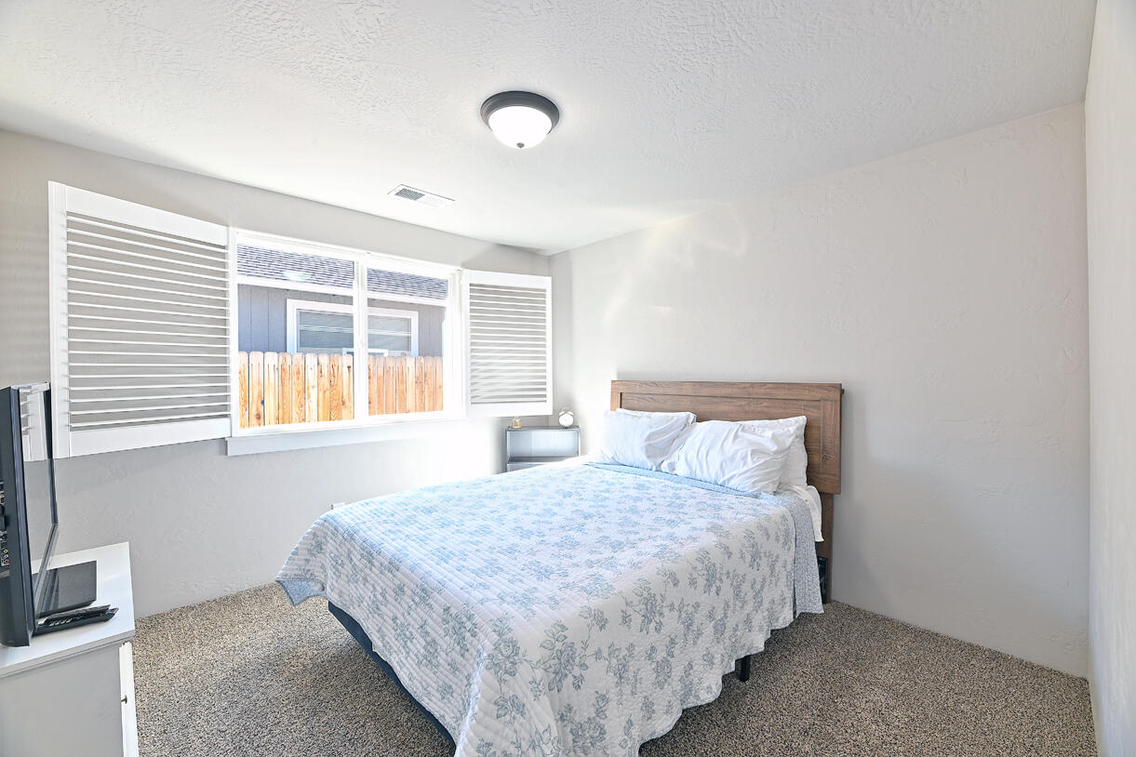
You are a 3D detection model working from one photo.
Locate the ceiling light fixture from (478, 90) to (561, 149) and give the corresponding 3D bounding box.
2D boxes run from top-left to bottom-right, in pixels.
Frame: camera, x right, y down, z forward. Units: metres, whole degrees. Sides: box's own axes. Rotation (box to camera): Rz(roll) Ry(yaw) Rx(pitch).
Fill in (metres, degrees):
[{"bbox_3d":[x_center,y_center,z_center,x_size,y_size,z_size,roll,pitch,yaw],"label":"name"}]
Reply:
[{"bbox_3d":[-0.207,-1.083,1.933,0.341,0.147,0.341,0,0,0],"label":"ceiling light fixture"}]

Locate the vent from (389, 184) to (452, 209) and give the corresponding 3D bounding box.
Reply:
[{"bbox_3d":[-0.932,-1.147,2.822,0.354,0.020,0.200,0,0,-43],"label":"vent"}]

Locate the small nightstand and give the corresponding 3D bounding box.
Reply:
[{"bbox_3d":[-0.204,0.836,3.756,0.613,0.840,0.250,0,0,-1],"label":"small nightstand"}]

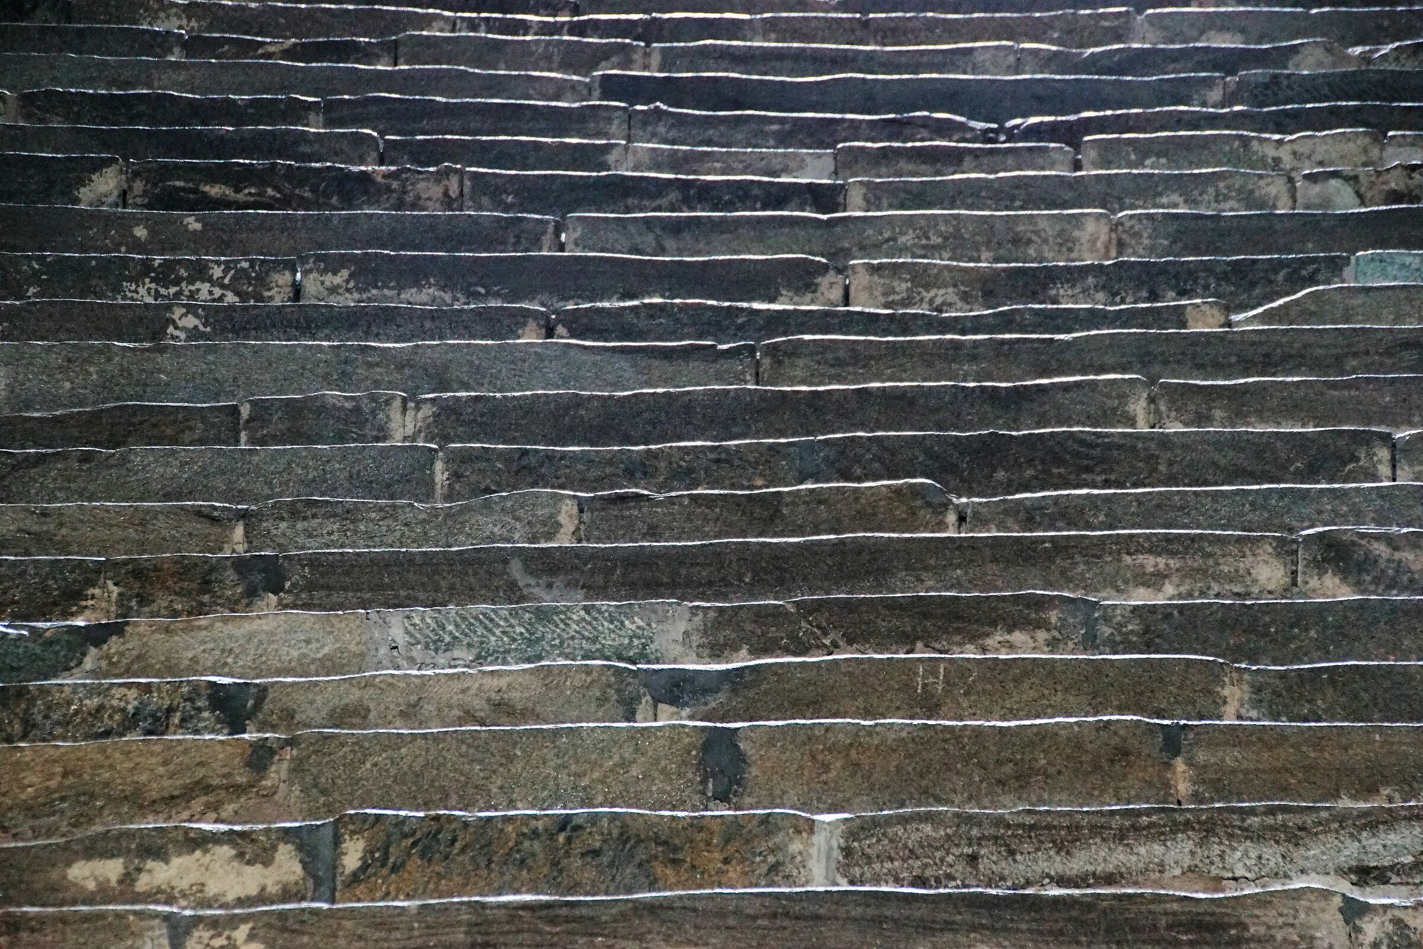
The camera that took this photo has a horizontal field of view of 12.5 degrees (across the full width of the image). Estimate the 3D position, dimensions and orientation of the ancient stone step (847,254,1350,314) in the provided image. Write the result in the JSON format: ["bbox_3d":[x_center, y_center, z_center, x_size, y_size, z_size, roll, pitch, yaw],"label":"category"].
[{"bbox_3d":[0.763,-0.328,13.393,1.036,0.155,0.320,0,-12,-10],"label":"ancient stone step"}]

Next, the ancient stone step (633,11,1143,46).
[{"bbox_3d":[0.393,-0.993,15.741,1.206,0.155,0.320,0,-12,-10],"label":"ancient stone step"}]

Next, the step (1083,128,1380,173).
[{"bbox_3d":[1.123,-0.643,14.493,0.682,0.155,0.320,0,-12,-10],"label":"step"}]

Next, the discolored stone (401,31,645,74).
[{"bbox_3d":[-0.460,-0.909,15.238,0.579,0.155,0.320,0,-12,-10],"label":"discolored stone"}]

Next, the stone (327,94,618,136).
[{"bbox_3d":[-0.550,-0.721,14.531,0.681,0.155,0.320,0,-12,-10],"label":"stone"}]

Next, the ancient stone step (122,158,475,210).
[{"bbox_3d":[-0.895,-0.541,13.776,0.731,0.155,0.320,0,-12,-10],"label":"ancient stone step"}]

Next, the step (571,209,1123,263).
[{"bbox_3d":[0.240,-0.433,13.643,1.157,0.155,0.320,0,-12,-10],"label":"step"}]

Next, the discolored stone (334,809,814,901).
[{"bbox_3d":[-0.228,0.612,9.760,0.721,0.165,0.320,0,-12,-10],"label":"discolored stone"}]

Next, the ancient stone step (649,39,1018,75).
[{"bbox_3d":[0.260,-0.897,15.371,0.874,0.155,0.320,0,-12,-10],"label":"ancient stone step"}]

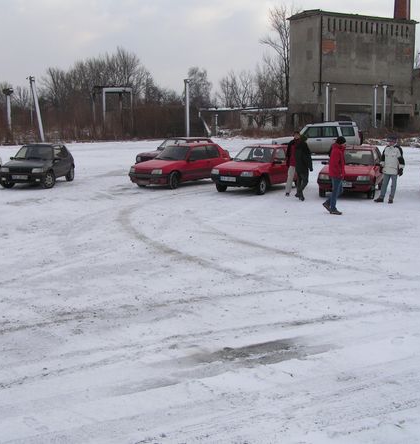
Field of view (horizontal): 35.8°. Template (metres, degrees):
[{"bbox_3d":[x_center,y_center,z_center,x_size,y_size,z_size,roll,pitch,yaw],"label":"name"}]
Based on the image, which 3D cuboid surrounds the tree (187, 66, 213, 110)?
[{"bbox_3d":[-1.325,-15.023,79.330,3.200,8.001,3.200,0,10,0],"label":"tree"}]

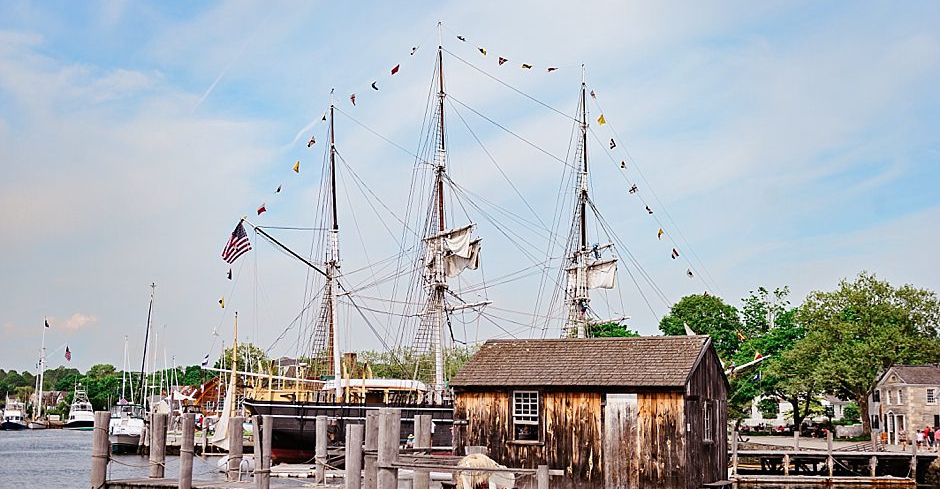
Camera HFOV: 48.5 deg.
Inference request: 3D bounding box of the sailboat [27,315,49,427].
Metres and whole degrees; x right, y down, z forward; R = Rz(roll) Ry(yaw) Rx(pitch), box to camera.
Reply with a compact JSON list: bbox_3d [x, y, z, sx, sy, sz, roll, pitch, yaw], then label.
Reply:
[{"bbox_3d":[-70.008,21.034,170.716,2.800,17.900,8.500,3,-10,-16],"label":"sailboat"}]

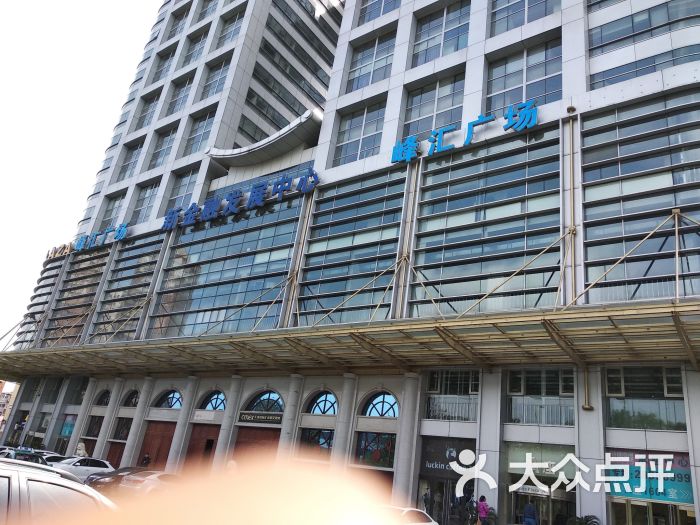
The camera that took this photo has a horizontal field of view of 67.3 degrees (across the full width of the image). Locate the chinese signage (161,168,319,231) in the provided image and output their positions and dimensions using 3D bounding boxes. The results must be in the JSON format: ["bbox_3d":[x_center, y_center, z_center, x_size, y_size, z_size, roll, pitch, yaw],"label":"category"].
[{"bbox_3d":[-9.113,-4.738,41.061,17.300,2.250,0.350,-9,-29,36],"label":"chinese signage"}]

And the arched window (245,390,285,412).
[{"bbox_3d":[-5.210,8.955,34.058,3.936,1.392,0.200,-9,-29,35],"label":"arched window"}]

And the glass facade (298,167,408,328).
[{"bbox_3d":[0.077,-0.713,32.404,7.400,10.500,0.500,-9,-29,36],"label":"glass facade"}]

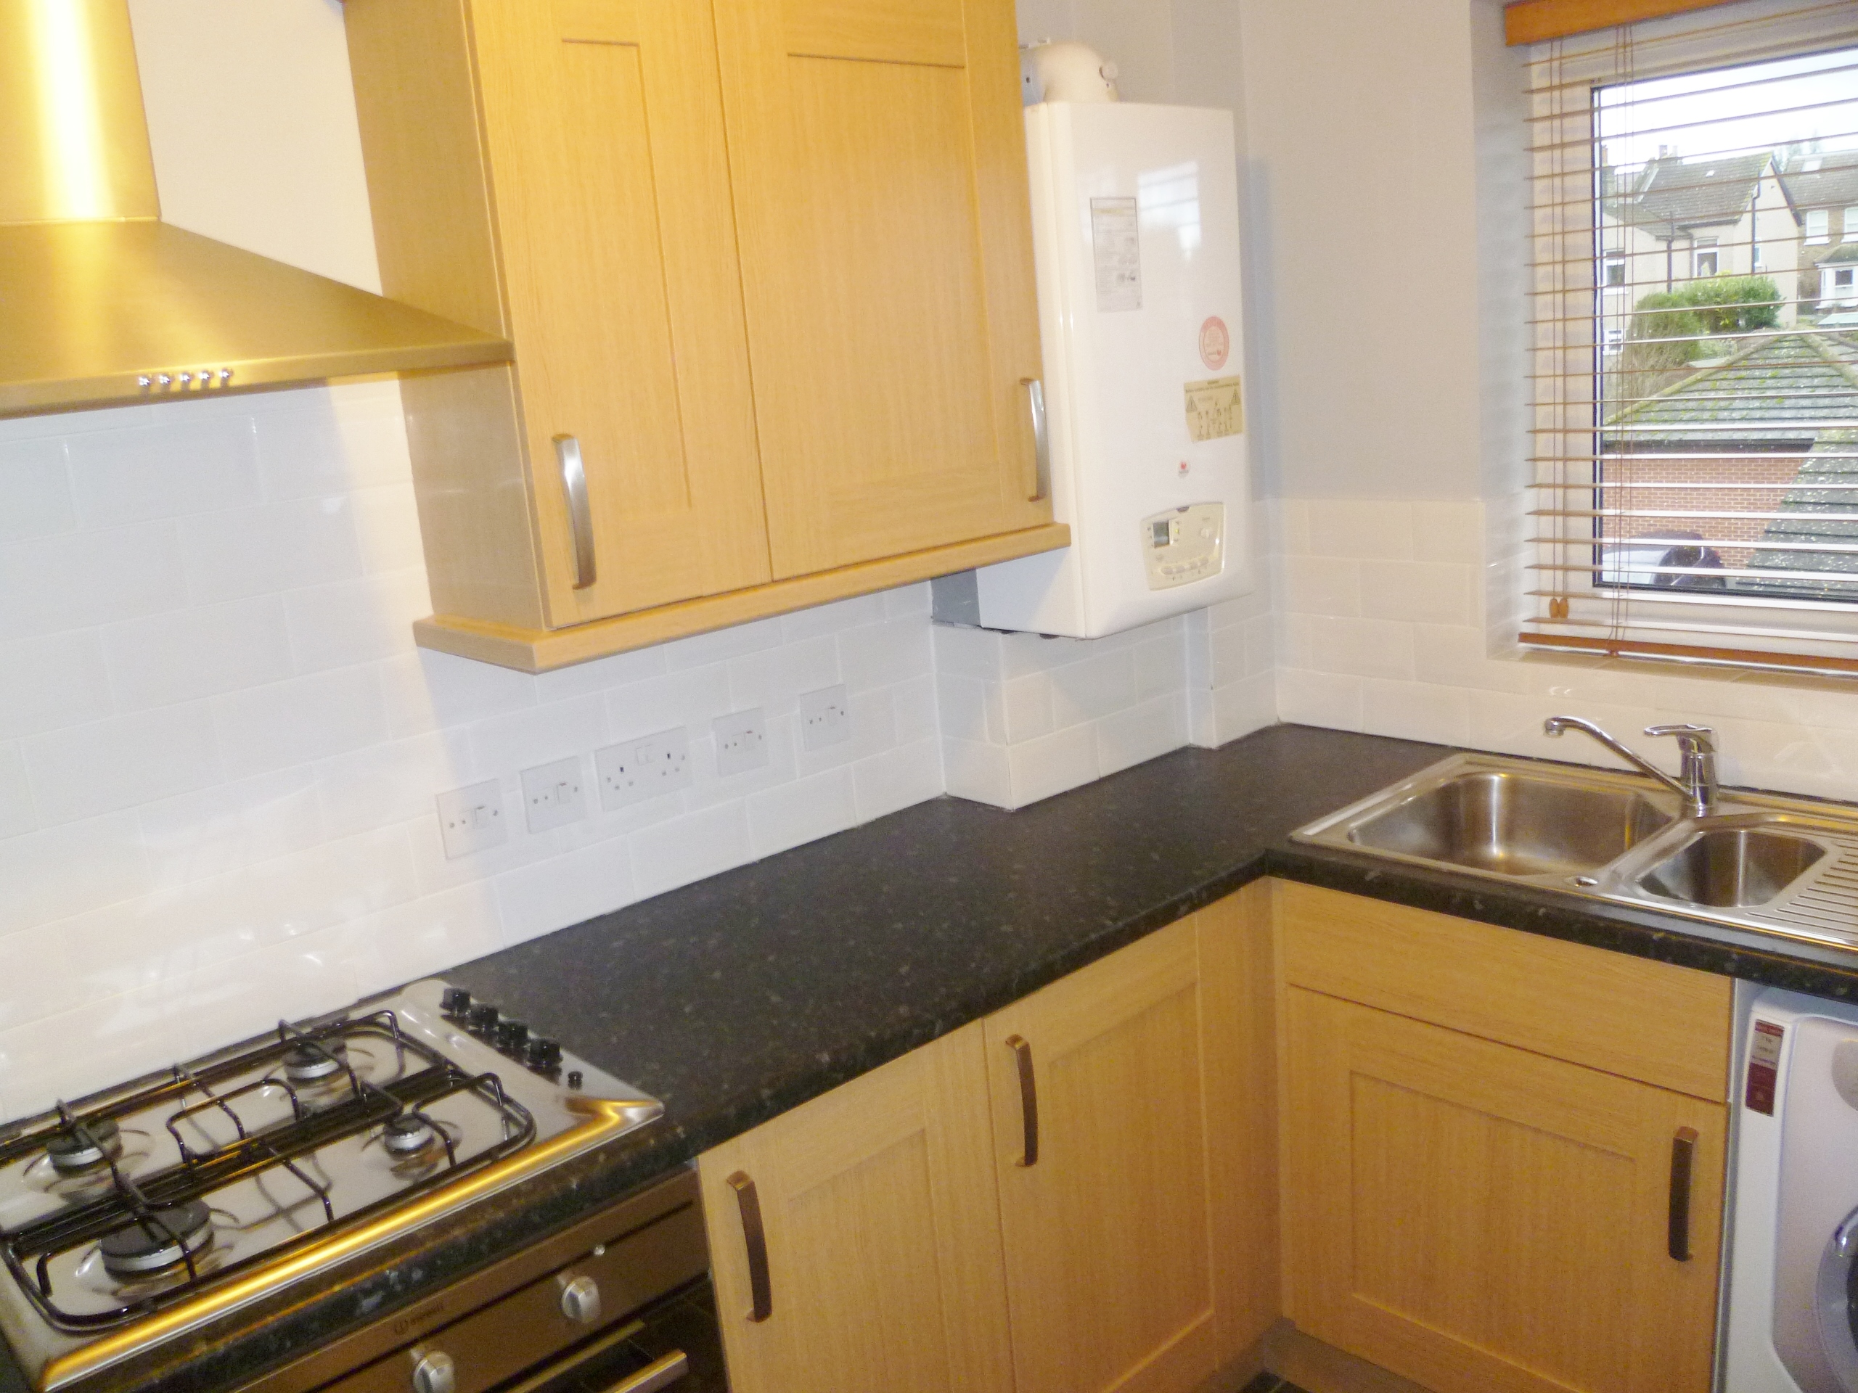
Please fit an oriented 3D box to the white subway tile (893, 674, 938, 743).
[{"bbox_3d":[-0.022,0.023,2.412,0.088,0.100,0.009,-16,17,-39],"label":"white subway tile"}]

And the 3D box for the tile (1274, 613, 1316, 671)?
[{"bbox_3d":[0.649,-0.096,2.659,0.009,0.100,0.077,-16,17,-40],"label":"tile"}]

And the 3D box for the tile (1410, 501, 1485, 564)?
[{"bbox_3d":[0.846,-0.269,2.445,0.009,0.100,0.124,-16,17,-40],"label":"tile"}]

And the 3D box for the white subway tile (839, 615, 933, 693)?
[{"bbox_3d":[-0.069,-0.065,2.358,0.186,0.100,0.009,-16,17,-39],"label":"white subway tile"}]

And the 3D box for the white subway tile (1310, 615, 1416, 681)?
[{"bbox_3d":[0.752,-0.083,2.602,0.009,0.102,0.198,-16,17,-40],"label":"white subway tile"}]

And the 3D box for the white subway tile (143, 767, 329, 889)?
[{"bbox_3d":[-0.788,0.145,1.705,0.200,0.100,0.009,-16,17,-40],"label":"white subway tile"}]

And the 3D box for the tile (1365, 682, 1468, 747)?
[{"bbox_3d":[0.830,0.026,2.560,0.009,0.100,0.200,-16,17,-40],"label":"tile"}]

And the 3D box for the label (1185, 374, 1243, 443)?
[{"bbox_3d":[0.447,-0.447,2.339,0.134,0.090,0.001,-16,17,-40],"label":"label"}]

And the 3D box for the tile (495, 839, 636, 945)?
[{"bbox_3d":[-0.493,0.262,2.043,0.200,0.100,0.009,-16,17,-40],"label":"tile"}]

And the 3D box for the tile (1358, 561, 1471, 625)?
[{"bbox_3d":[0.793,-0.169,2.453,0.009,0.100,0.198,-16,17,-39],"label":"tile"}]

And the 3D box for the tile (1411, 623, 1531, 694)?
[{"bbox_3d":[0.886,-0.061,2.454,0.009,0.102,0.198,-16,17,-40],"label":"tile"}]

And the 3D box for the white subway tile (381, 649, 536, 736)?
[{"bbox_3d":[-0.584,-0.015,1.873,0.200,0.100,0.009,-16,17,-40],"label":"white subway tile"}]

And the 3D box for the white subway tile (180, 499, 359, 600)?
[{"bbox_3d":[-0.755,-0.172,1.734,0.200,0.100,0.009,-16,17,-40],"label":"white subway tile"}]

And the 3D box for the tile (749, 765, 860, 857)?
[{"bbox_3d":[-0.196,0.175,2.319,0.200,0.096,0.009,-16,17,-40],"label":"tile"}]

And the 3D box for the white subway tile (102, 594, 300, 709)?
[{"bbox_3d":[-0.819,-0.052,1.693,0.200,0.100,0.009,-16,17,-40],"label":"white subway tile"}]

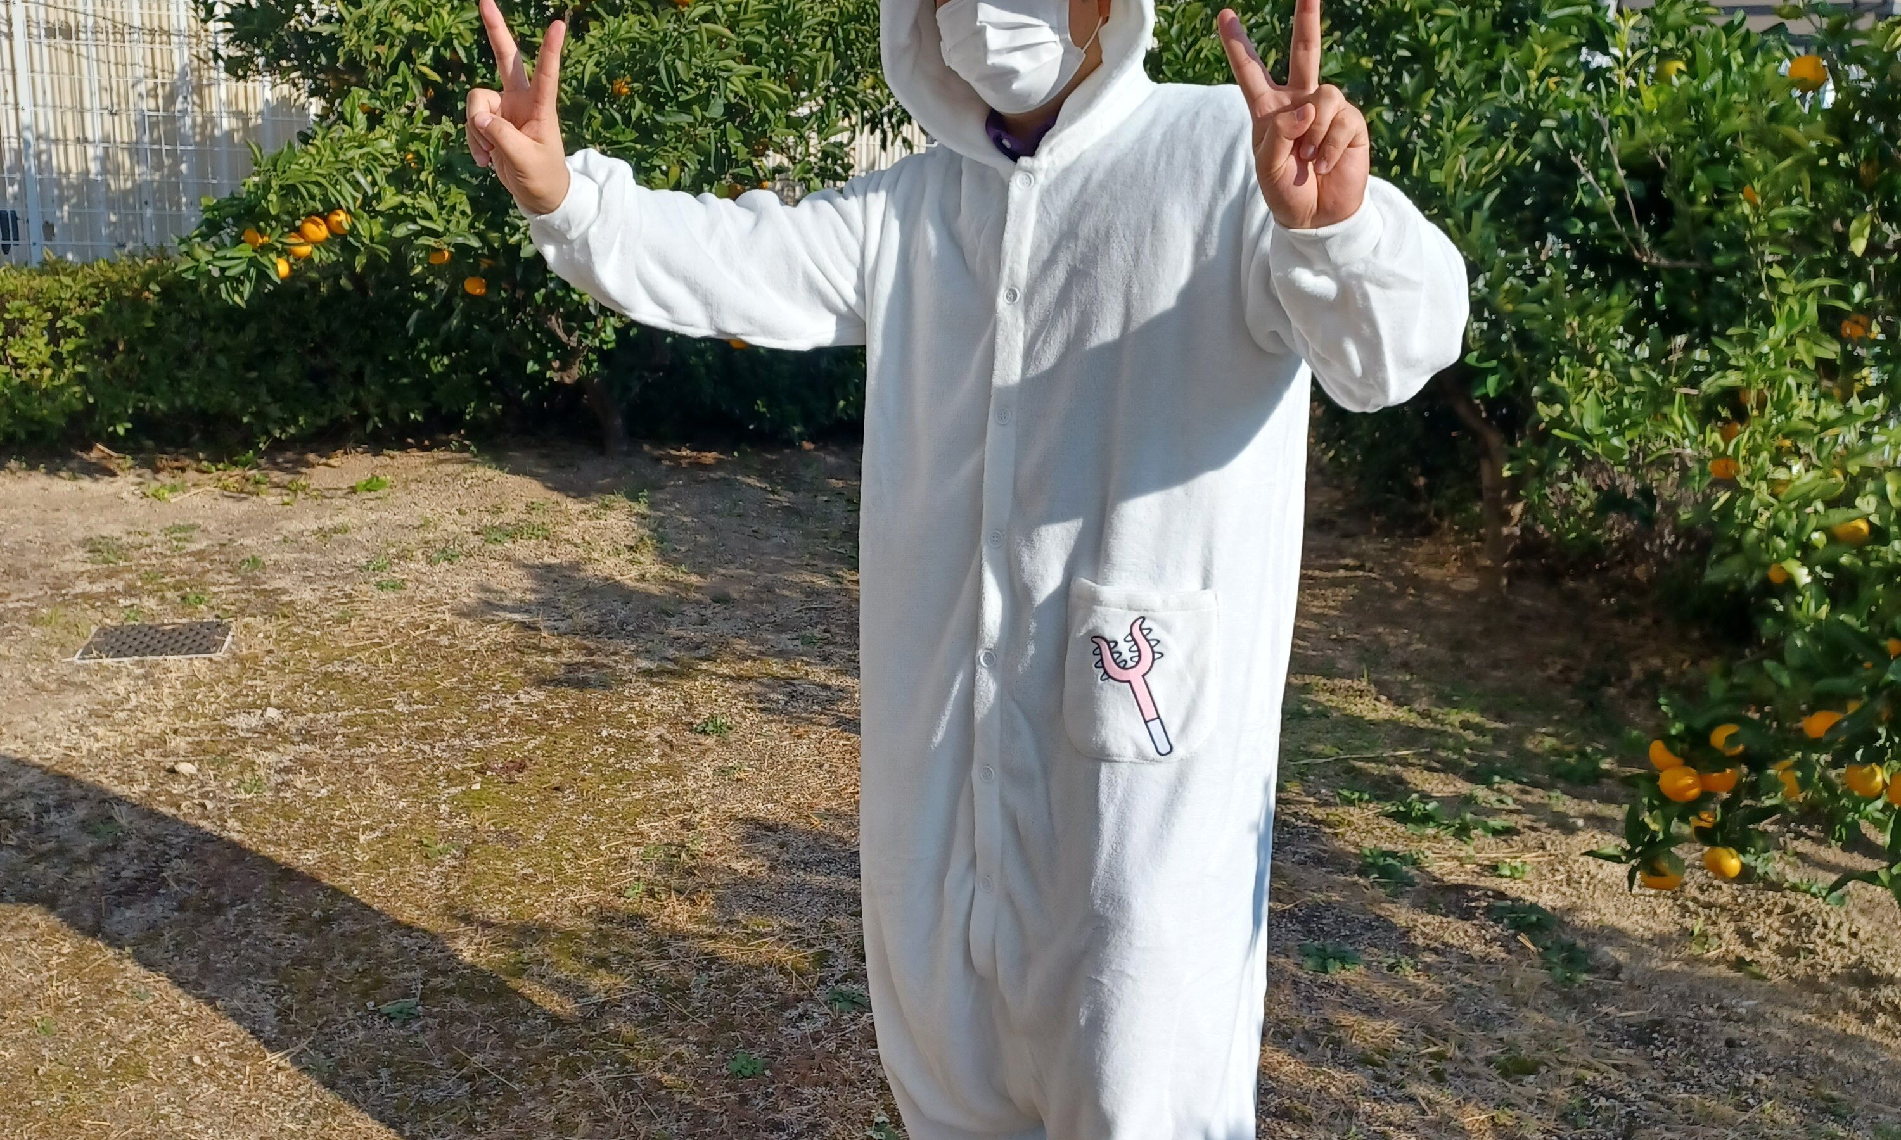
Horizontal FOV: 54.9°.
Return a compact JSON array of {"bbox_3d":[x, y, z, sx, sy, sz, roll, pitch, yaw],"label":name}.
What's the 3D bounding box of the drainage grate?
[{"bbox_3d":[-2.001,0.190,4.623,0.330,0.030,0.280,-2,16,-15],"label":"drainage grate"}]

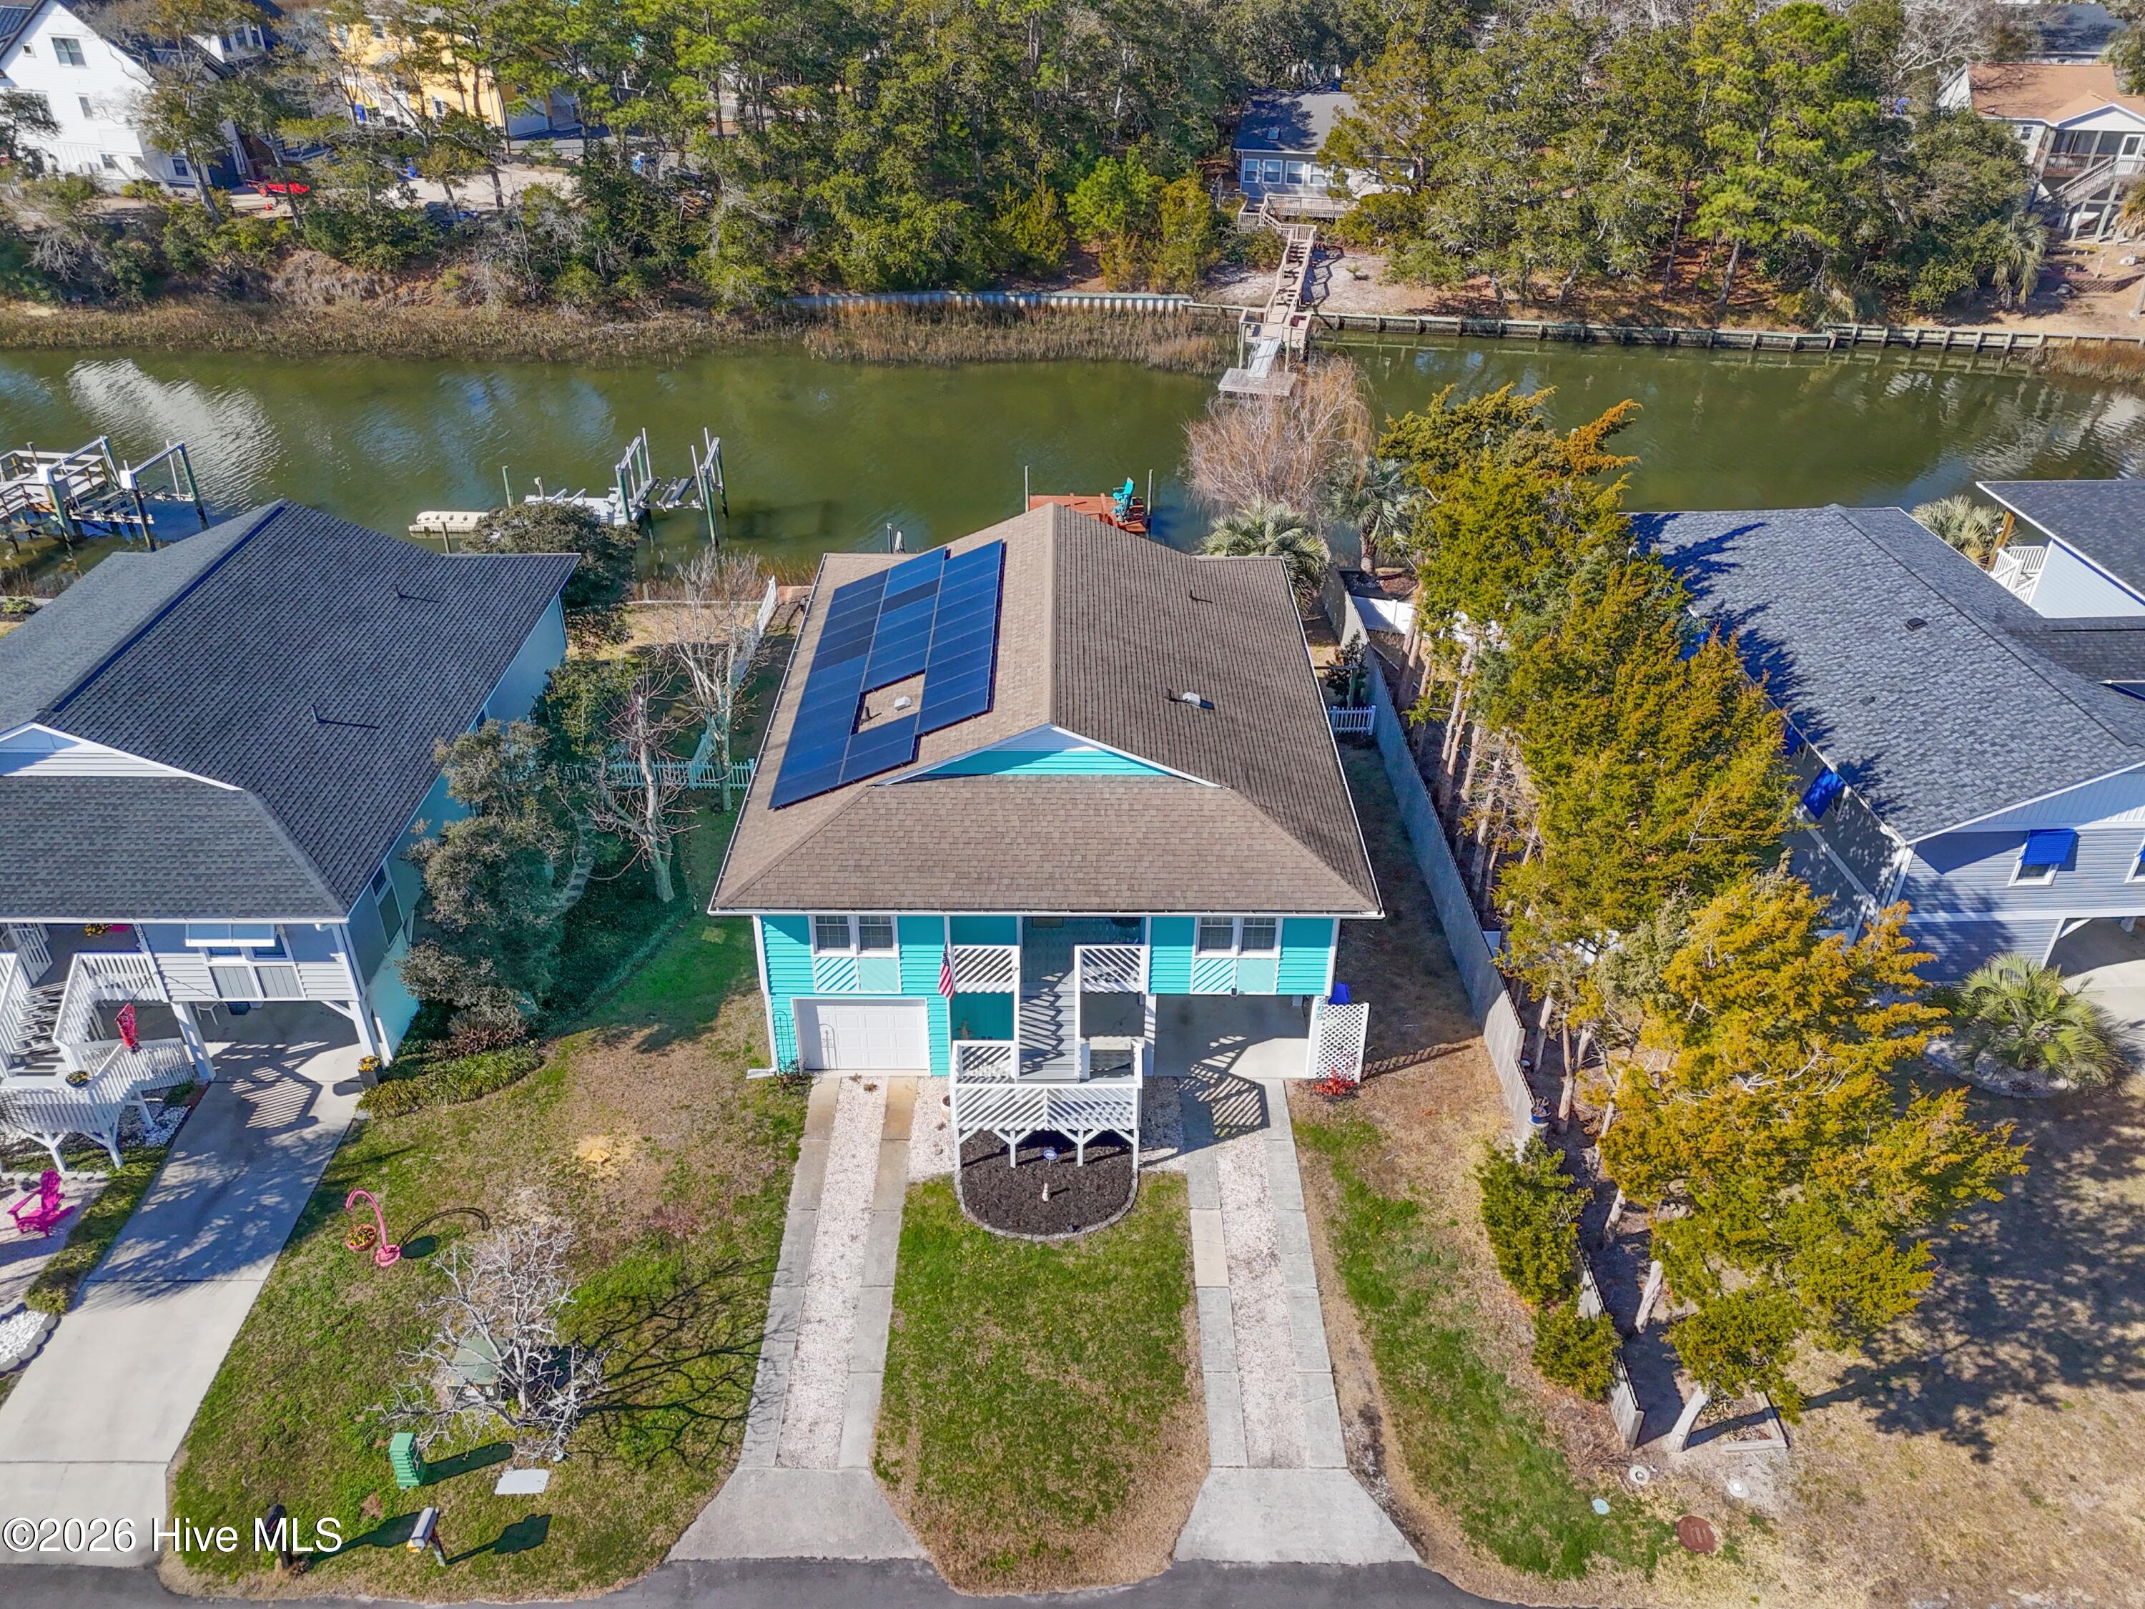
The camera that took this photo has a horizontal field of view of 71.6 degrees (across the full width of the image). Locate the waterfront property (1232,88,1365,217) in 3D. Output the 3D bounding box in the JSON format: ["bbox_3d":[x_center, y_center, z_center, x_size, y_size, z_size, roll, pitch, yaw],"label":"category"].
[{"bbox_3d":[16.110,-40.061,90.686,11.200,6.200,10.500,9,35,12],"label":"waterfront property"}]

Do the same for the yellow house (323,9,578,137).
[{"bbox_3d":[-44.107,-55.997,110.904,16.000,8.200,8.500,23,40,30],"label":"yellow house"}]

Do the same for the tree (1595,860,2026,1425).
[{"bbox_3d":[12.212,7.099,25.156,6.160,8.890,6.360,0,34,0],"label":"tree"}]

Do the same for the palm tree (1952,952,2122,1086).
[{"bbox_3d":[21.369,4.863,32.936,3.200,2.600,3.200,0,34,0],"label":"palm tree"}]

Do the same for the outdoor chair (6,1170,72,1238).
[{"bbox_3d":[-20.459,7.957,29.506,0.750,0.960,0.880,9,35,13],"label":"outdoor chair"}]

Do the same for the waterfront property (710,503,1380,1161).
[{"bbox_3d":[-0.532,-1.024,37.708,13.940,8.090,19.740,0,34,0],"label":"waterfront property"}]

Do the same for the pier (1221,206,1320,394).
[{"bbox_3d":[11.747,-28.910,84.327,4.440,5.660,19.190,9,35,12],"label":"pier"}]

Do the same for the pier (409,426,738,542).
[{"bbox_3d":[-21.276,-13.409,62.424,13.030,3.840,4.240,0,34,0],"label":"pier"}]

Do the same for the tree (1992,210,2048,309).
[{"bbox_3d":[55.690,-31.956,87.400,3.230,5.250,3.230,0,34,0],"label":"tree"}]

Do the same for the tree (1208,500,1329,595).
[{"bbox_3d":[6.631,-8.234,50.919,4.100,4.400,4.100,0,34,0],"label":"tree"}]

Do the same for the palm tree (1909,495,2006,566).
[{"bbox_3d":[31.086,-8.796,52.470,3.640,4.950,3.640,0,34,0],"label":"palm tree"}]

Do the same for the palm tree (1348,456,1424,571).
[{"bbox_3d":[11.522,-10.673,54.648,2.800,4.500,2.800,0,34,0],"label":"palm tree"}]

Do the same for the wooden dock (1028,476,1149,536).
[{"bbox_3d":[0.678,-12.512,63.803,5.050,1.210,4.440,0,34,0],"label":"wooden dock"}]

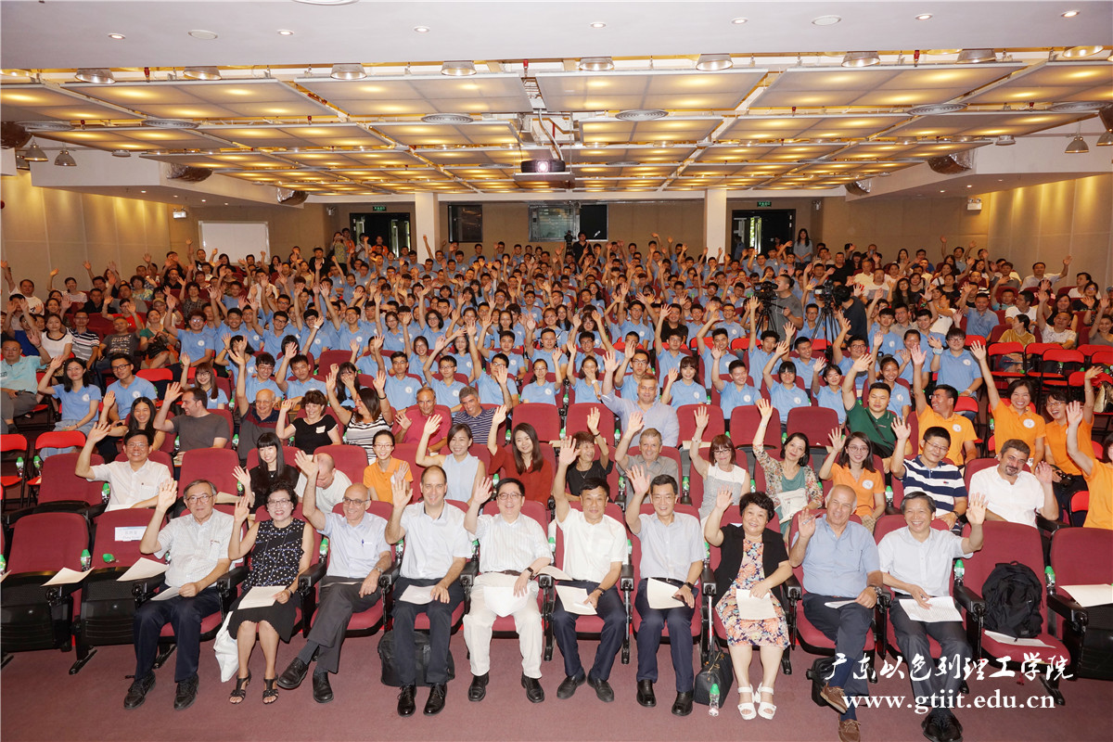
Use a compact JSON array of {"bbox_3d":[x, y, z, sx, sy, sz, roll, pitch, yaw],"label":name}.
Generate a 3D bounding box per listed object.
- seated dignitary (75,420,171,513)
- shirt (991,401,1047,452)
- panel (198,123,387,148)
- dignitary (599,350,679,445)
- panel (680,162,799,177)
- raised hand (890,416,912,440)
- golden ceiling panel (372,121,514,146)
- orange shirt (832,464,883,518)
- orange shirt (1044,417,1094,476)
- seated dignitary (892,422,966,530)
[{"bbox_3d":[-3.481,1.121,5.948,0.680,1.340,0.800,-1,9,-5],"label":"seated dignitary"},{"bbox_3d":[4.059,0.524,6.500,0.430,0.520,0.260,3,9,23],"label":"shirt"},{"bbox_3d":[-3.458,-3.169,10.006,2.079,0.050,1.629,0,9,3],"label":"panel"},{"bbox_3d":[0.810,0.644,7.043,0.660,1.620,0.800,0,9,6],"label":"dignitary"},{"bbox_3d":[3.641,-4.037,14.759,2.220,0.070,1.830,0,8,3],"label":"panel"},{"bbox_3d":[2.578,0.427,5.550,0.145,0.190,0.080,2,9,19],"label":"raised hand"},{"bbox_3d":[-1.397,-3.166,9.931,1.700,0.060,1.780,0,9,3],"label":"golden ceiling panel"},{"bbox_3d":[2.348,0.952,5.839,0.400,0.480,0.260,2,8,14],"label":"orange shirt"},{"bbox_3d":[4.559,0.672,6.600,0.410,0.520,0.260,3,9,25],"label":"orange shirt"},{"bbox_3d":[2.750,1.069,5.424,0.560,1.360,0.740,2,9,16],"label":"seated dignitary"}]

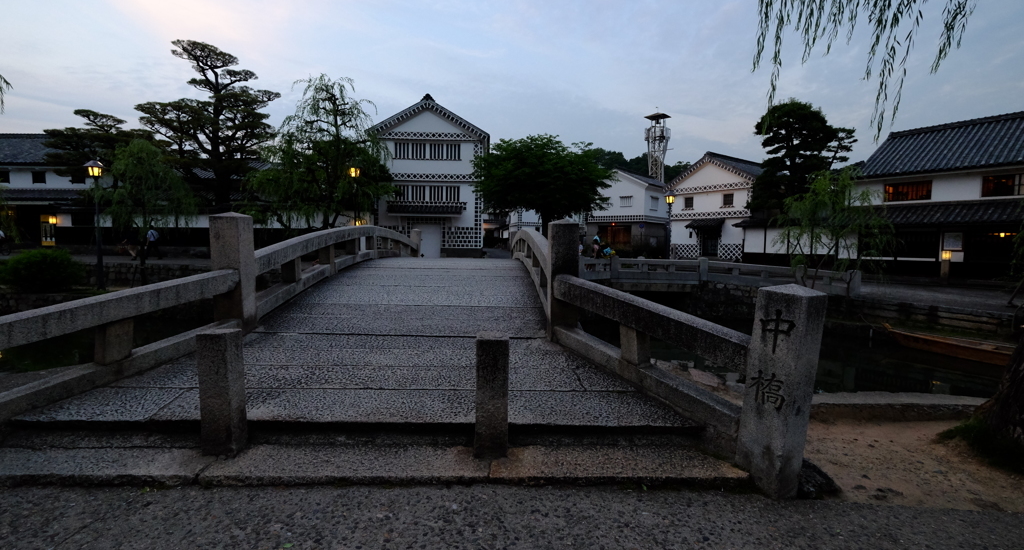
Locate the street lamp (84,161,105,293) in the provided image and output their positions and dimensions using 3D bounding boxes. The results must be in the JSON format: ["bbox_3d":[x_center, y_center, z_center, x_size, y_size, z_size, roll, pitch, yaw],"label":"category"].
[{"bbox_3d":[-16.022,-1.924,16.516,0.580,4.930,0.580,-4,6,-44],"label":"street lamp"}]

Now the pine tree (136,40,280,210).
[{"bbox_3d":[-18.965,-7.857,26.785,7.800,13.220,7.400,-2,5,-35],"label":"pine tree"}]

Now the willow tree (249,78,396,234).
[{"bbox_3d":[-8.825,-4.833,19.690,6.300,8.560,5.800,-1,5,-24],"label":"willow tree"}]

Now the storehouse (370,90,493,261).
[{"bbox_3d":[-4.861,-5.793,28.889,7.000,9.130,10.500,1,5,-3],"label":"storehouse"}]

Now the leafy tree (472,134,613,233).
[{"bbox_3d":[1.375,-3.238,18.802,6.000,5.780,5.600,1,5,4],"label":"leafy tree"}]

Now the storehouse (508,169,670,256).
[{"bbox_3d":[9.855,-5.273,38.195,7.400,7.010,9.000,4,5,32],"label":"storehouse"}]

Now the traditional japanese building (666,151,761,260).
[{"bbox_3d":[16.968,-4.626,30.454,10.500,7.110,6.300,-2,5,-33],"label":"traditional japanese building"}]

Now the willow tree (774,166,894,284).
[{"bbox_3d":[6.942,-0.735,9.264,2.200,3.190,2.100,4,6,37],"label":"willow tree"}]

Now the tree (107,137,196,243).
[{"bbox_3d":[-14.040,-2.385,16.678,2.950,5.780,2.800,-3,6,-40],"label":"tree"}]

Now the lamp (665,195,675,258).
[{"bbox_3d":[7.495,-2.180,20.384,0.550,3.580,0.550,2,5,20],"label":"lamp"}]

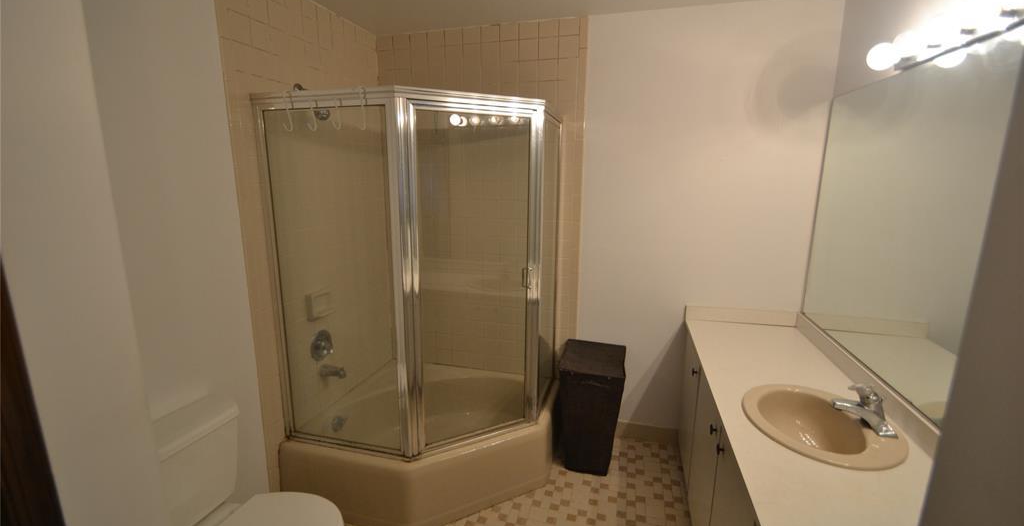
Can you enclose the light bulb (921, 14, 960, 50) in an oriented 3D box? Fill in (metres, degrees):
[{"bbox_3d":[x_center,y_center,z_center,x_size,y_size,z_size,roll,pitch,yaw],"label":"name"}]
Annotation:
[{"bbox_3d":[1.197,-0.648,1.191,0.090,0.082,0.082,4,12,15],"label":"light bulb"}]

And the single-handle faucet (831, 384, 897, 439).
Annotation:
[{"bbox_3d":[1.113,0.445,1.358,0.160,0.145,0.150,4,12,15],"label":"single-handle faucet"}]

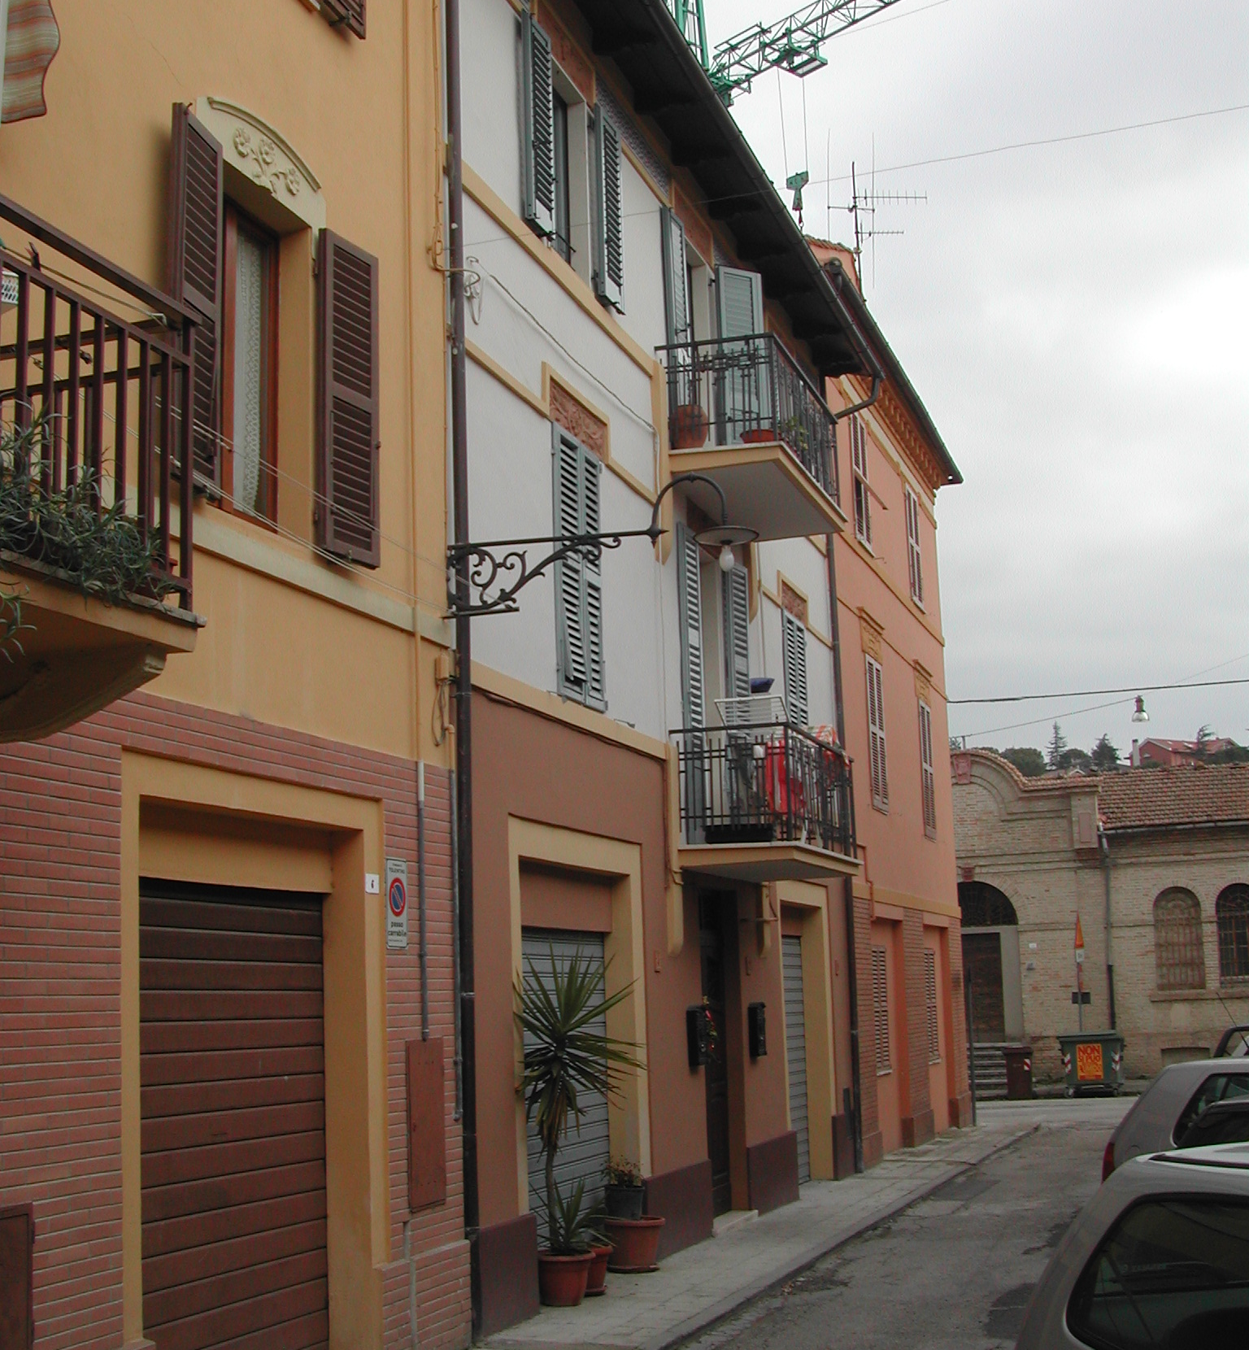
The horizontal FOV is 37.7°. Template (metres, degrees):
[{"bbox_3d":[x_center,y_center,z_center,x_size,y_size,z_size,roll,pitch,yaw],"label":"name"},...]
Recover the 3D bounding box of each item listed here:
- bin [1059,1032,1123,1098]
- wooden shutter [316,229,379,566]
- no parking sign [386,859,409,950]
[{"bbox_3d":[8.890,7.409,34.700,1.230,1.200,0.820,-6,-11,23],"label":"bin"},{"bbox_3d":[-1.405,-1.402,9.335,0.045,1.680,0.440,-7,-12,28],"label":"wooden shutter"},{"bbox_3d":[-1.178,1.192,9.508,0.015,0.455,0.250,-5,-11,19],"label":"no parking sign"}]

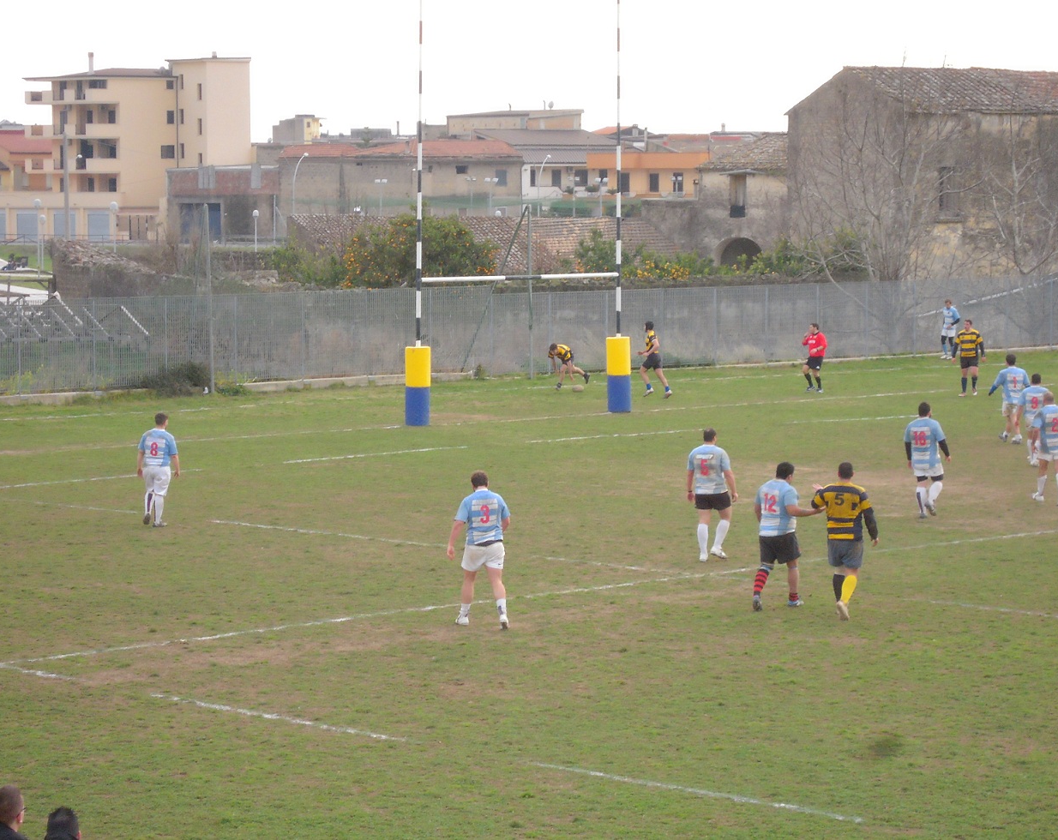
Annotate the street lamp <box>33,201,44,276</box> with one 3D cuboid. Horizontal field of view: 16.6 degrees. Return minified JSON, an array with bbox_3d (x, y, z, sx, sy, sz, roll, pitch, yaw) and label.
[{"bbox_3d":[-26.121,-9.627,193.156,0.380,4.300,0.380,0,4,0],"label":"street lamp"}]

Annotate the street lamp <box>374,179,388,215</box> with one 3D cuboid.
[{"bbox_3d":[-11.621,-15.921,285.225,0.970,6.200,0.400,1,4,18],"label":"street lamp"}]

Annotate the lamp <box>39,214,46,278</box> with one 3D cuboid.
[{"bbox_3d":[-30.185,-10.869,225.000,0.380,3.750,0.380,0,4,0],"label":"lamp"}]

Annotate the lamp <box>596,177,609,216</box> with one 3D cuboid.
[{"bbox_3d":[5.637,-15.676,280.225,1.000,6.200,0.400,1,4,18],"label":"lamp"}]

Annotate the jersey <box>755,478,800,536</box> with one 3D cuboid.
[{"bbox_3d":[3.033,1.061,44.160,0.470,0.690,0.320,3,5,32],"label":"jersey"}]

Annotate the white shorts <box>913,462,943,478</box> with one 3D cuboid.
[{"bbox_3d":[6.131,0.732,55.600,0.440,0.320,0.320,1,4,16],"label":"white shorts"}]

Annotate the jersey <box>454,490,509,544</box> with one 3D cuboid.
[{"bbox_3d":[-0.554,1.150,42.900,0.650,0.650,0.370,0,4,-6],"label":"jersey"}]

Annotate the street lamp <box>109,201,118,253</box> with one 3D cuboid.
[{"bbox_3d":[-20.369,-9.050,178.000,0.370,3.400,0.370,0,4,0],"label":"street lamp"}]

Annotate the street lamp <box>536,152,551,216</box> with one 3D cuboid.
[{"bbox_3d":[1.279,-18.371,305.293,1.450,8.100,0.400,2,5,26],"label":"street lamp"}]

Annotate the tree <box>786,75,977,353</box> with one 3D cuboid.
[{"bbox_3d":[9.790,-5.862,100.500,5.200,7.900,5.000,0,4,0],"label":"tree"}]

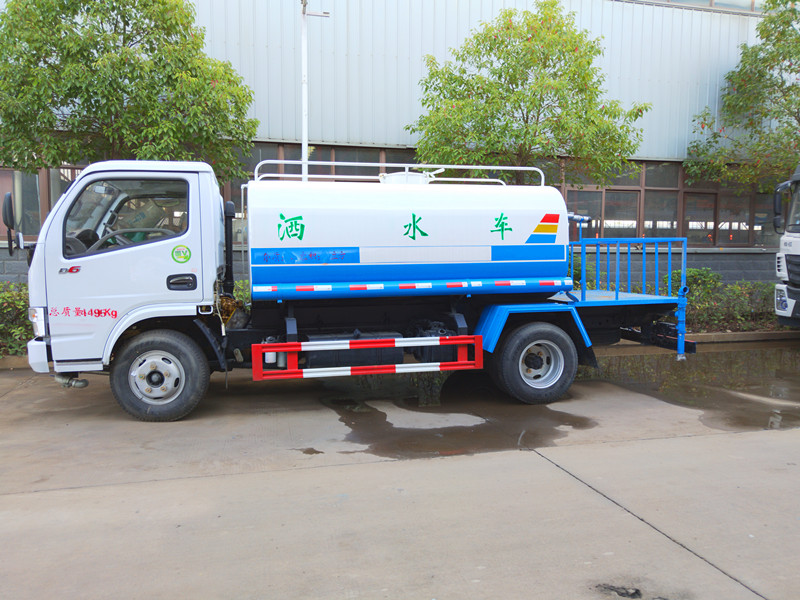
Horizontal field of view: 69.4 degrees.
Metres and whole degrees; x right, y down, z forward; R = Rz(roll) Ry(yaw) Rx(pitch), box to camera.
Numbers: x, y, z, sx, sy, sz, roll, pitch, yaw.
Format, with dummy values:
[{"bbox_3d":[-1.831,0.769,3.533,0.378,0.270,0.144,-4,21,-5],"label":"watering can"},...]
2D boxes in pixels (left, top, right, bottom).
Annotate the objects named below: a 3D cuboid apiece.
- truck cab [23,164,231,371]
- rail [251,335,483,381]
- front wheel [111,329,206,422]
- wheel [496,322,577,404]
[{"bbox_3d":[-2.405,-0.334,5.380,1.530,1.670,1.880,-1,4,-13],"label":"truck cab"},{"bbox_3d":[-0.255,0.494,4.983,2.000,0.320,0.070,-1,4,-13],"label":"rail"},{"bbox_3d":[-1.981,0.616,4.755,0.765,0.765,0.220,-1,4,-13],"label":"front wheel"},{"bbox_3d":[1.275,0.580,5.357,0.765,0.765,0.230,-1,4,-13],"label":"wheel"}]

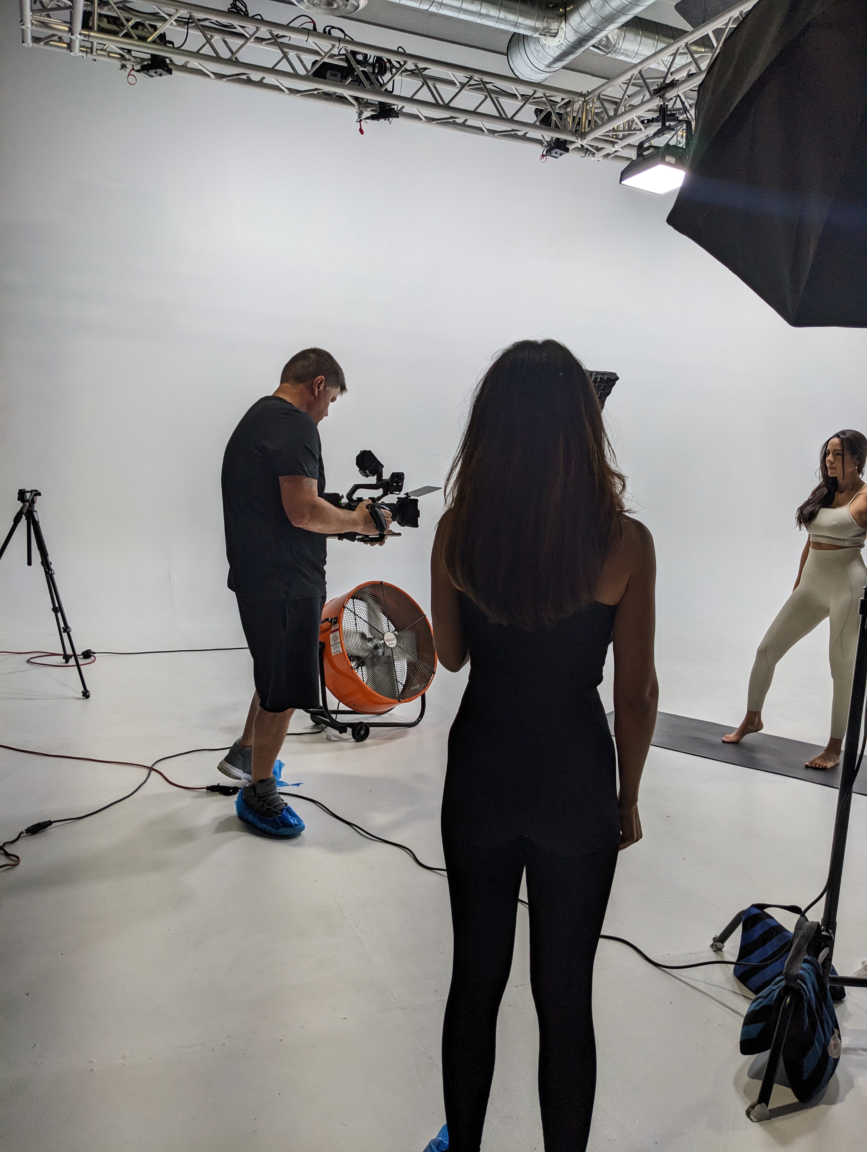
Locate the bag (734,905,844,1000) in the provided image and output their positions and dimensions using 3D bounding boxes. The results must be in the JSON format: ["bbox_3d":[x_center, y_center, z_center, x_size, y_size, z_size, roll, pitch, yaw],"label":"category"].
[{"bbox_3d":[1.012,1.061,2.536,0.250,0.230,0.250,0,10,-20],"label":"bag"}]

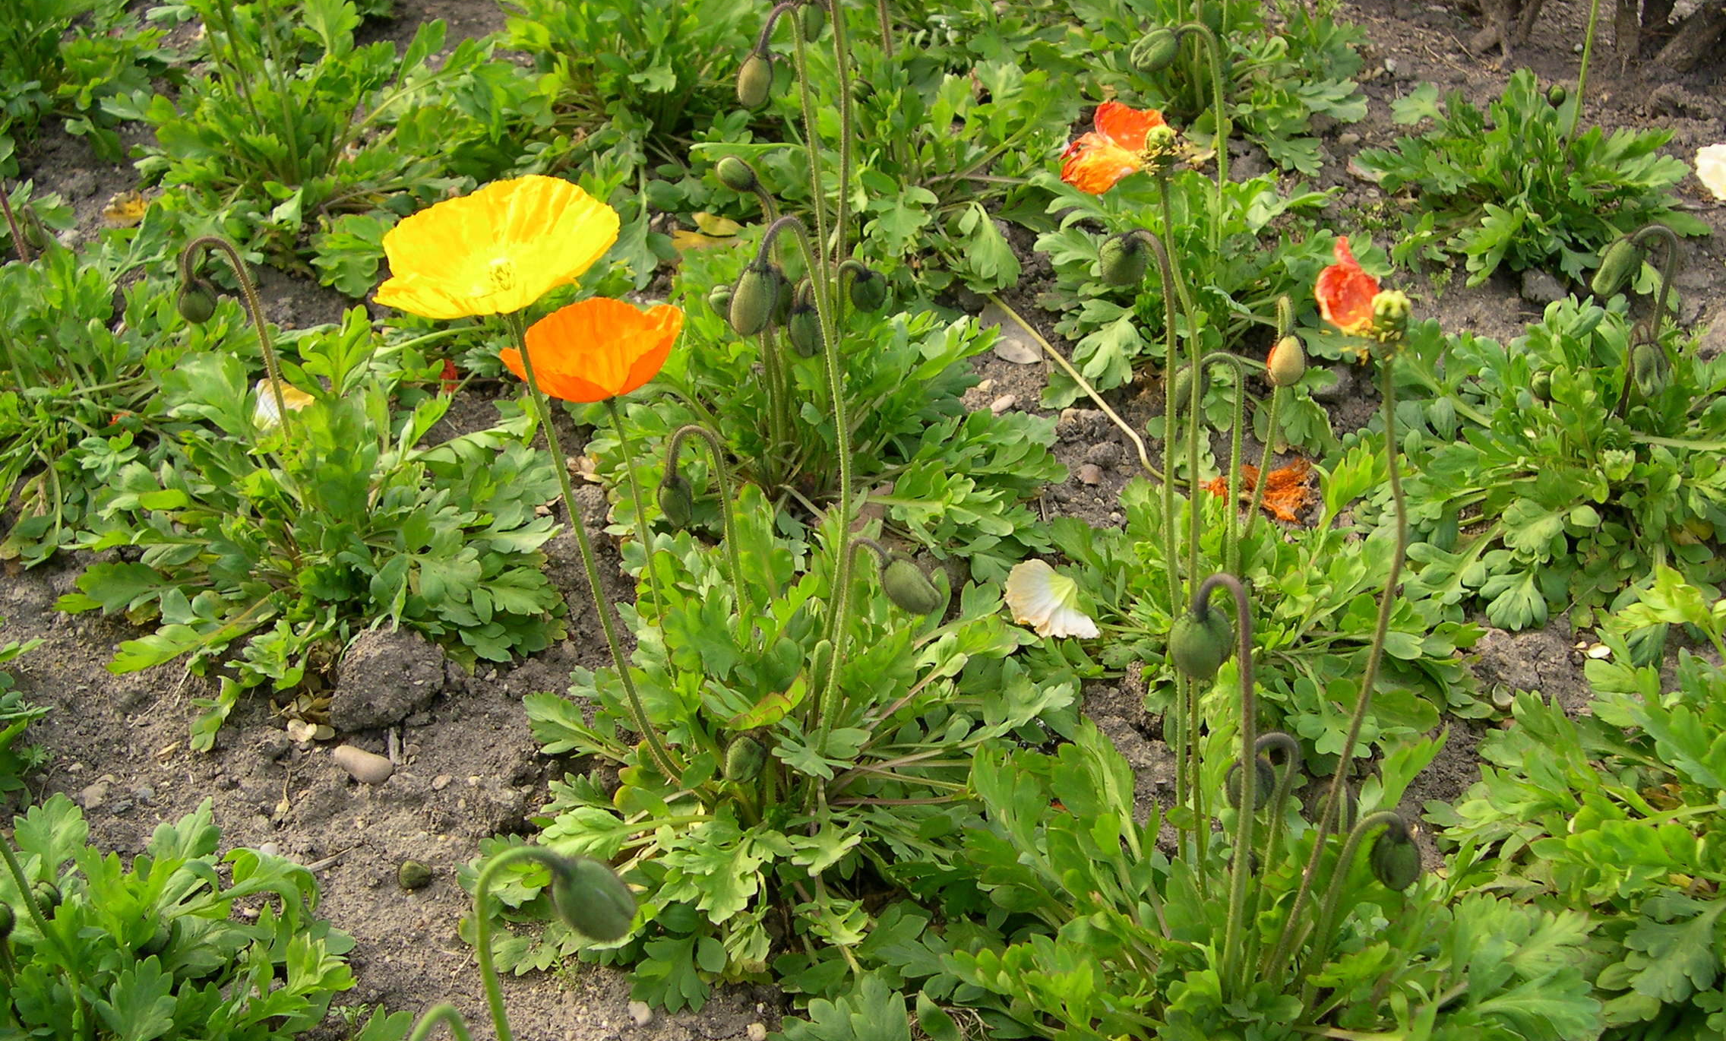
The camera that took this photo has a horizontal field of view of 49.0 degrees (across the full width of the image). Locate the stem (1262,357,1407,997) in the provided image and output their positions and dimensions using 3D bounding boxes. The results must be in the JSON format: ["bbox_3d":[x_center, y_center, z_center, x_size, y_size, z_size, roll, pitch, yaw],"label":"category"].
[{"bbox_3d":[0.166,0.063,0.662,0.022,0.271,0.018,0,32,0],"label":"stem"}]

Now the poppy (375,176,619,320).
[{"bbox_3d":[-0.134,-0.100,0.696,0.089,0.033,0.084,-5,38,3],"label":"poppy"}]

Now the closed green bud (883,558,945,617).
[{"bbox_3d":[0.025,0.033,0.942,0.036,0.021,0.021,37,25,-21],"label":"closed green bud"}]

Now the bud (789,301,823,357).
[{"bbox_3d":[-0.030,-0.100,0.991,0.018,0.028,0.018,0,32,0],"label":"bud"}]

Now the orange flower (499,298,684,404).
[{"bbox_3d":[-0.134,-0.075,0.944,0.089,0.037,0.089,-7,32,5],"label":"orange flower"}]

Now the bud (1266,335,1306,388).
[{"bbox_3d":[0.234,-0.088,1.045,0.021,0.030,0.021,0,32,0],"label":"bud"}]

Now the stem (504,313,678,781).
[{"bbox_3d":[-0.108,0.018,0.770,0.014,0.230,0.014,-10,31,6],"label":"stem"}]

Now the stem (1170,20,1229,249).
[{"bbox_3d":[0.253,-0.288,1.430,0.051,0.176,0.014,0,32,0],"label":"stem"}]

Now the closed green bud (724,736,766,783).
[{"bbox_3d":[-0.050,0.100,0.794,0.017,0.021,0.017,0,32,0],"label":"closed green bud"}]

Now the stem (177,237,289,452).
[{"bbox_3d":[-0.381,-0.106,1.150,0.046,0.140,0.016,0,32,0],"label":"stem"}]

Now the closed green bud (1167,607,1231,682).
[{"bbox_3d":[0.133,0.049,0.750,0.025,0.031,0.025,0,32,0],"label":"closed green bud"}]

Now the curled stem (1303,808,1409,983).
[{"bbox_3d":[0.213,0.166,0.823,0.035,0.100,0.016,0,32,0],"label":"curled stem"}]

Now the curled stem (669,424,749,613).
[{"bbox_3d":[-0.062,0.002,0.765,0.032,0.093,0.014,-1,32,1],"label":"curled stem"}]

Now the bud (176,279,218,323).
[{"bbox_3d":[-0.347,-0.114,0.989,0.020,0.024,0.020,0,32,0],"label":"bud"}]

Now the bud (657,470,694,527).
[{"bbox_3d":[-0.096,-0.011,0.969,0.017,0.030,0.017,0,32,0],"label":"bud"}]

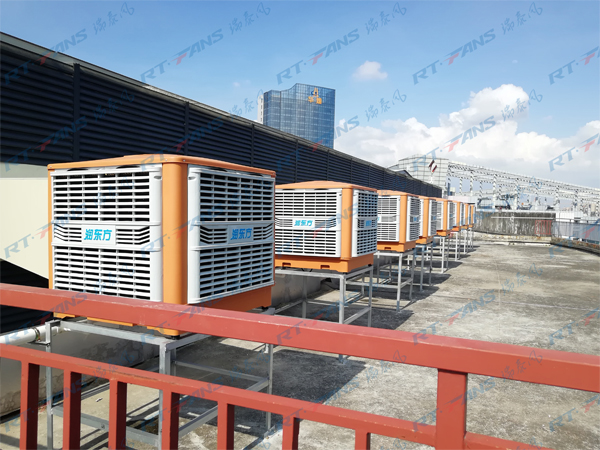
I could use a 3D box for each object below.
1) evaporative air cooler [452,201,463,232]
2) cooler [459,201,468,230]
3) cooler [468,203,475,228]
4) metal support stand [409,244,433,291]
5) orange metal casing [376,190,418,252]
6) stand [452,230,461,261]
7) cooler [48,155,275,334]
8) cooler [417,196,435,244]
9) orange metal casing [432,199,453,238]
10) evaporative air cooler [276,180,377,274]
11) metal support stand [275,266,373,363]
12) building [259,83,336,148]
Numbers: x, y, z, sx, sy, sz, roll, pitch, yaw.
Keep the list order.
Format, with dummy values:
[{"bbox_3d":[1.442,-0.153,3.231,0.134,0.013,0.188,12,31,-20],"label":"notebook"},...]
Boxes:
[{"bbox_3d":[4.840,-0.313,15.511,1.060,1.010,1.060,1,2,25],"label":"evaporative air cooler"},{"bbox_3d":[6.091,-0.388,18.350,1.030,1.018,1.030,2,2,24],"label":"cooler"},{"bbox_3d":[7.231,-0.463,20.881,1.030,1.018,1.030,2,2,25],"label":"cooler"},{"bbox_3d":[2.314,0.856,10.192,0.938,0.926,1.081,2,2,25],"label":"metal support stand"},{"bbox_3d":[1.420,-0.091,8.034,1.060,1.010,1.060,1,2,25],"label":"orange metal casing"},{"bbox_3d":[5.175,0.743,16.744,1.020,0.980,1.080,2,2,25],"label":"stand"},{"bbox_3d":[-0.850,0.057,3.069,1.060,1.010,1.060,1,2,26],"label":"cooler"},{"bbox_3d":[2.294,-0.129,9.973,1.060,1.010,1.060,1,2,25],"label":"cooler"},{"bbox_3d":[3.592,-0.227,12.896,1.030,1.018,1.030,2,2,25],"label":"orange metal casing"},{"bbox_3d":[0.281,-0.014,5.621,1.060,1.010,1.060,1,2,25],"label":"evaporative air cooler"},{"bbox_3d":[0.271,0.988,5.723,0.938,0.926,1.081,2,2,25],"label":"metal support stand"},{"bbox_3d":[-2.000,-36.300,283.700,46.000,88.000,22.000,0,2,-30],"label":"building"}]

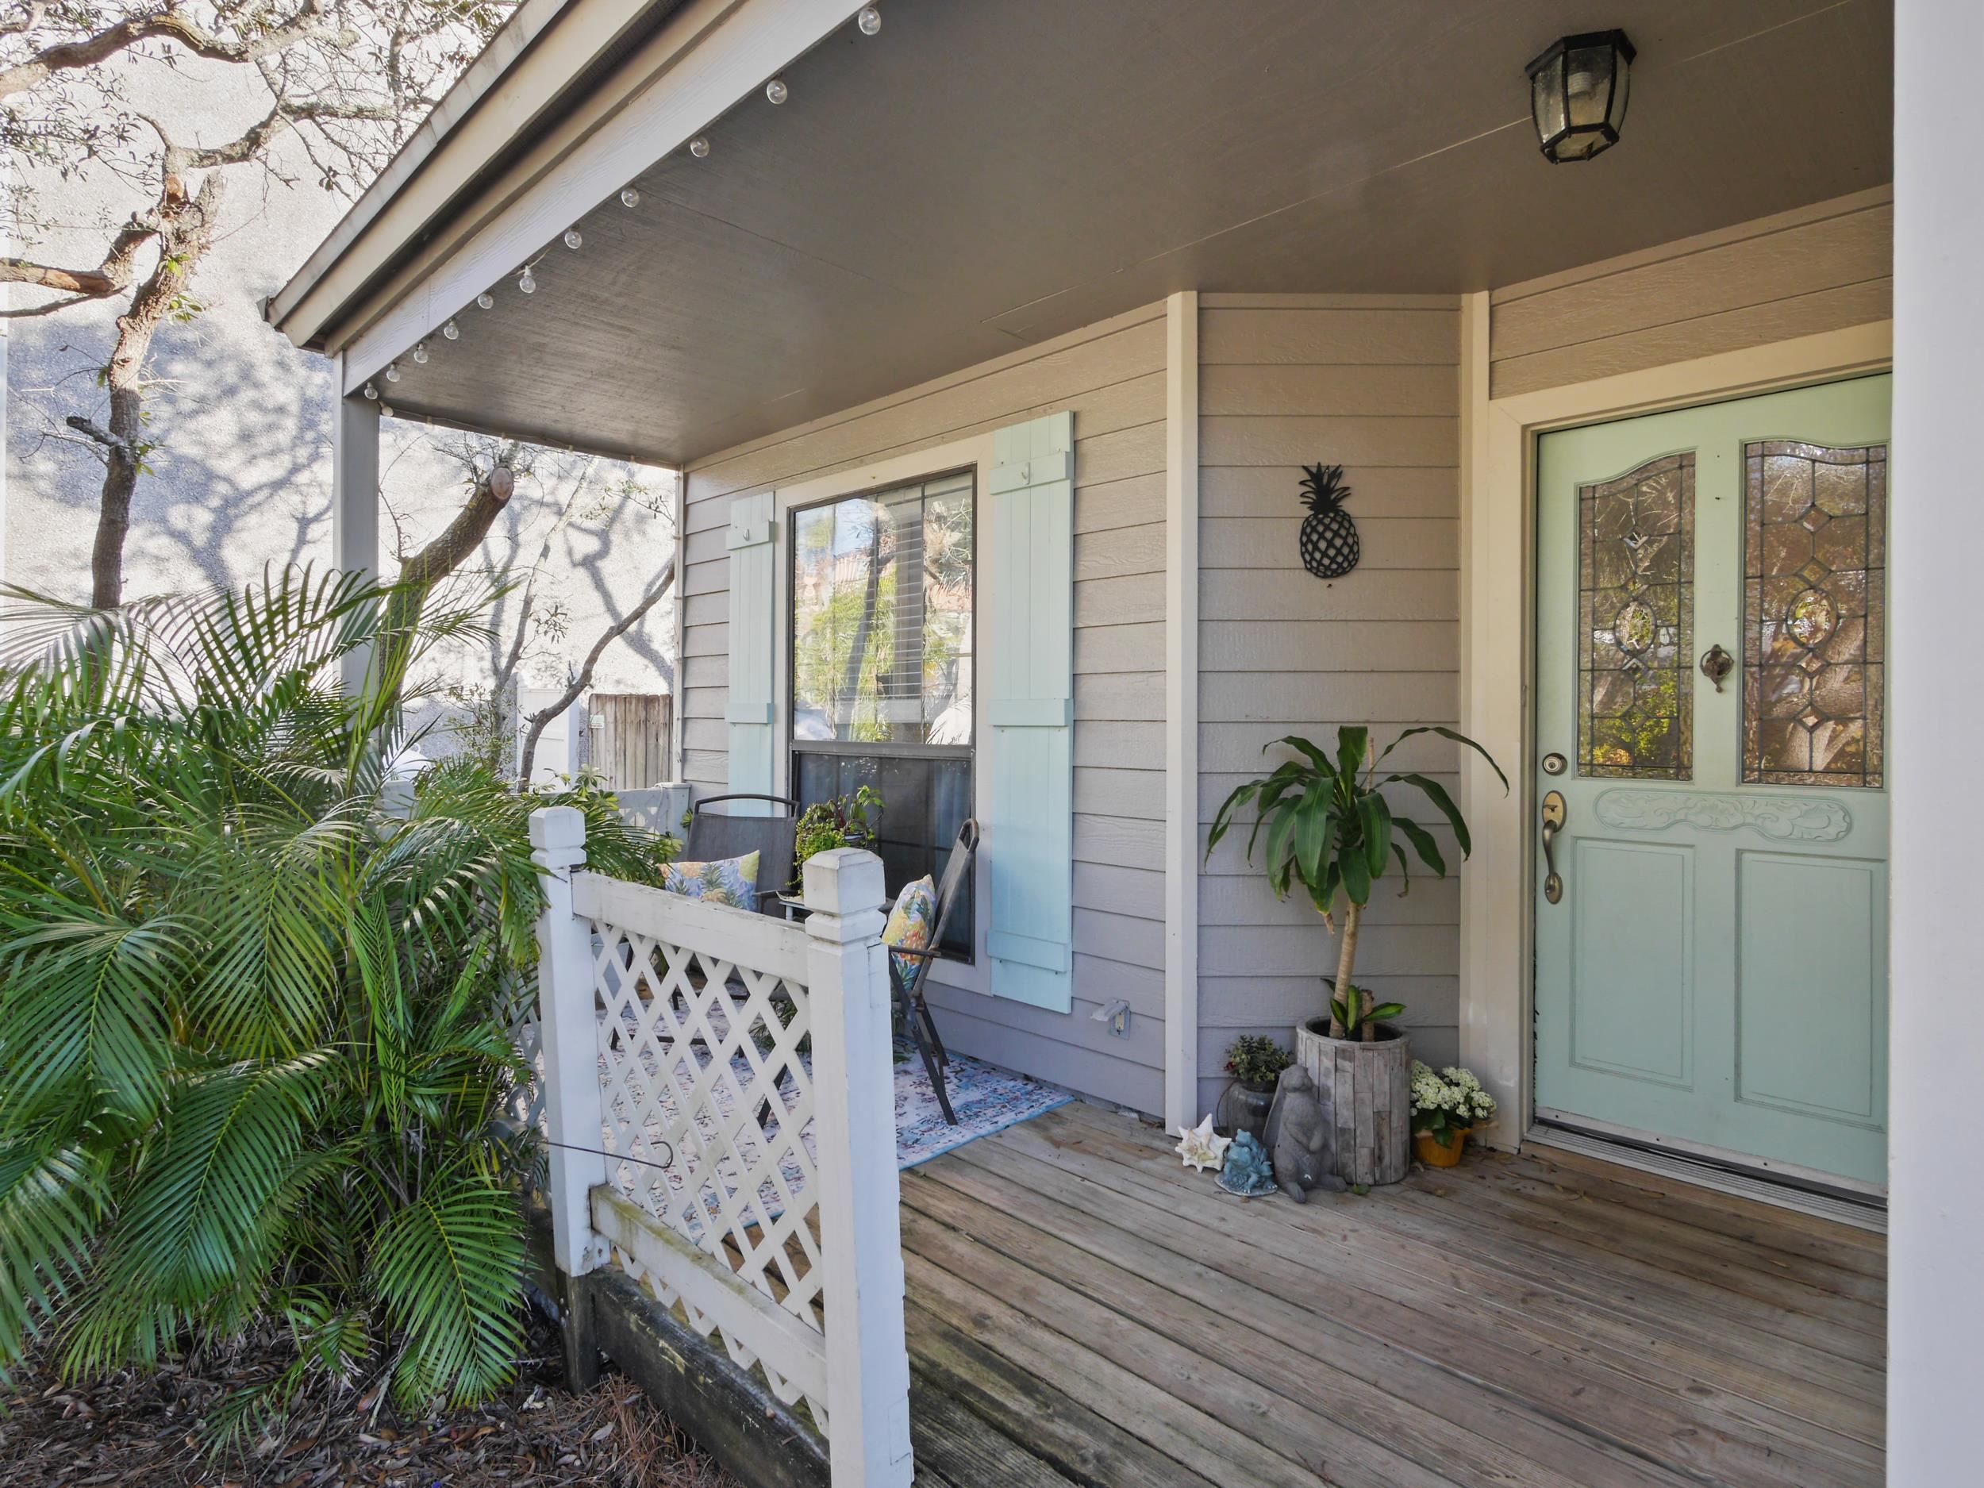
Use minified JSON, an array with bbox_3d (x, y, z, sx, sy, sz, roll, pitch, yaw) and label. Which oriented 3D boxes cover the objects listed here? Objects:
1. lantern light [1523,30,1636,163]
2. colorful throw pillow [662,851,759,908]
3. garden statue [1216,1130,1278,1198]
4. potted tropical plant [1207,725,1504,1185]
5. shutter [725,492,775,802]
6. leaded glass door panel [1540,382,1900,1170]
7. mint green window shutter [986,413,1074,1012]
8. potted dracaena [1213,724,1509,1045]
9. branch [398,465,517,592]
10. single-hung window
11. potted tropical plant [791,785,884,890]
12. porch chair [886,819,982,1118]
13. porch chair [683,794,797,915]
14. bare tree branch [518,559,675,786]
[{"bbox_3d":[1.160,-1.266,2.030,0.200,0.180,0.185,0,1,14],"label":"lantern light"},{"bbox_3d":[-1.134,0.655,4.160,0.420,0.400,0.140,-6,-18,9],"label":"colorful throw pillow"},{"bbox_3d":[0.697,1.131,2.820,0.165,0.143,0.160,1,1,41],"label":"garden statue"},{"bbox_3d":[1.030,0.572,2.880,0.840,1.260,0.620,0,1,6],"label":"potted tropical plant"},{"bbox_3d":[-1.095,-0.123,4.666,0.352,1.967,0.045,1,1,44],"label":"shutter"},{"bbox_3d":[1.957,0.104,2.775,0.910,2.030,0.050,1,2,44],"label":"leaded glass door panel"},{"bbox_3d":[0.129,-0.101,3.493,0.352,1.967,0.045,1,1,44],"label":"mint green window shutter"},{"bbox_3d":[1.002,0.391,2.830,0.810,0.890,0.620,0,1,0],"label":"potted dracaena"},{"bbox_3d":[-2.790,-1.110,5.400,0.620,0.670,0.400,0,1,0],"label":"branch"},{"bbox_3d":[-0.449,-0.104,4.114,1.165,1.803,0.085,1,1,44],"label":"single-hung window"},{"bbox_3d":[-0.593,0.375,3.950,0.340,0.420,0.320,0,1,6],"label":"potted tropical plant"},{"bbox_3d":[-0.410,0.724,3.500,0.700,0.930,0.570,0,1,-5],"label":"porch chair"},{"bbox_3d":[-1.145,0.709,4.265,0.580,0.930,0.690,0,1,10],"label":"porch chair"},{"bbox_3d":[-2.310,-0.420,6.000,0.910,1.320,0.450,0,1,0],"label":"bare tree branch"}]

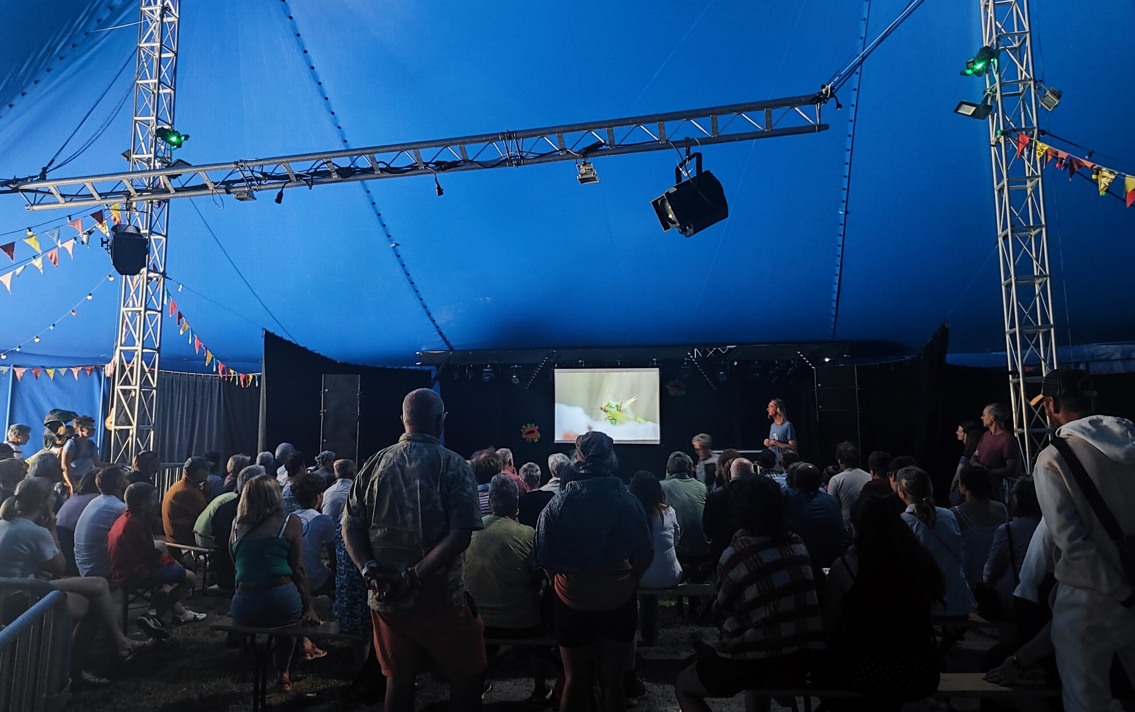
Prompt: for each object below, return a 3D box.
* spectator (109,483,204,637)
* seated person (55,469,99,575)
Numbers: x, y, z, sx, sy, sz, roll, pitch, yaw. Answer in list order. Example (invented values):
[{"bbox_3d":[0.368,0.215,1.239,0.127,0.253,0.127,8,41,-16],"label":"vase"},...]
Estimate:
[{"bbox_3d":[-3.267,1.601,5.977,0.650,1.190,0.420,5,-8,-40],"label":"spectator"},{"bbox_3d":[-3.946,1.602,6.460,0.500,1.280,0.760,-5,-8,38],"label":"seated person"}]

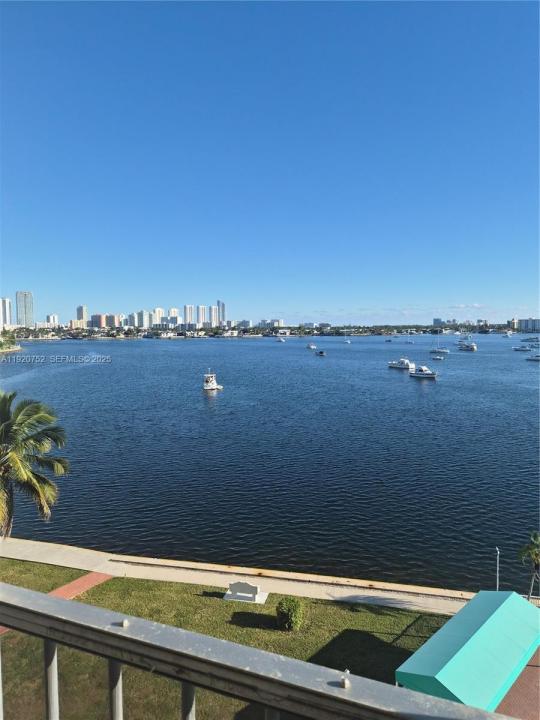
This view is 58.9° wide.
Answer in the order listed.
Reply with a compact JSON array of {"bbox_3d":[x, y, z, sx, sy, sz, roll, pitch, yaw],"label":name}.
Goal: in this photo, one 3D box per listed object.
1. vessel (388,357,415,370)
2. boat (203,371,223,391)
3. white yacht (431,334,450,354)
[{"bbox_3d":[48.741,1.221,176.795,3.500,4.000,9.800,-3,4,-37],"label":"vessel"},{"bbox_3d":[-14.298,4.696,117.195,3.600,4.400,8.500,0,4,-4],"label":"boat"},{"bbox_3d":[105.873,-10.779,296.660,12.000,13.200,3.700,3,5,43],"label":"white yacht"}]

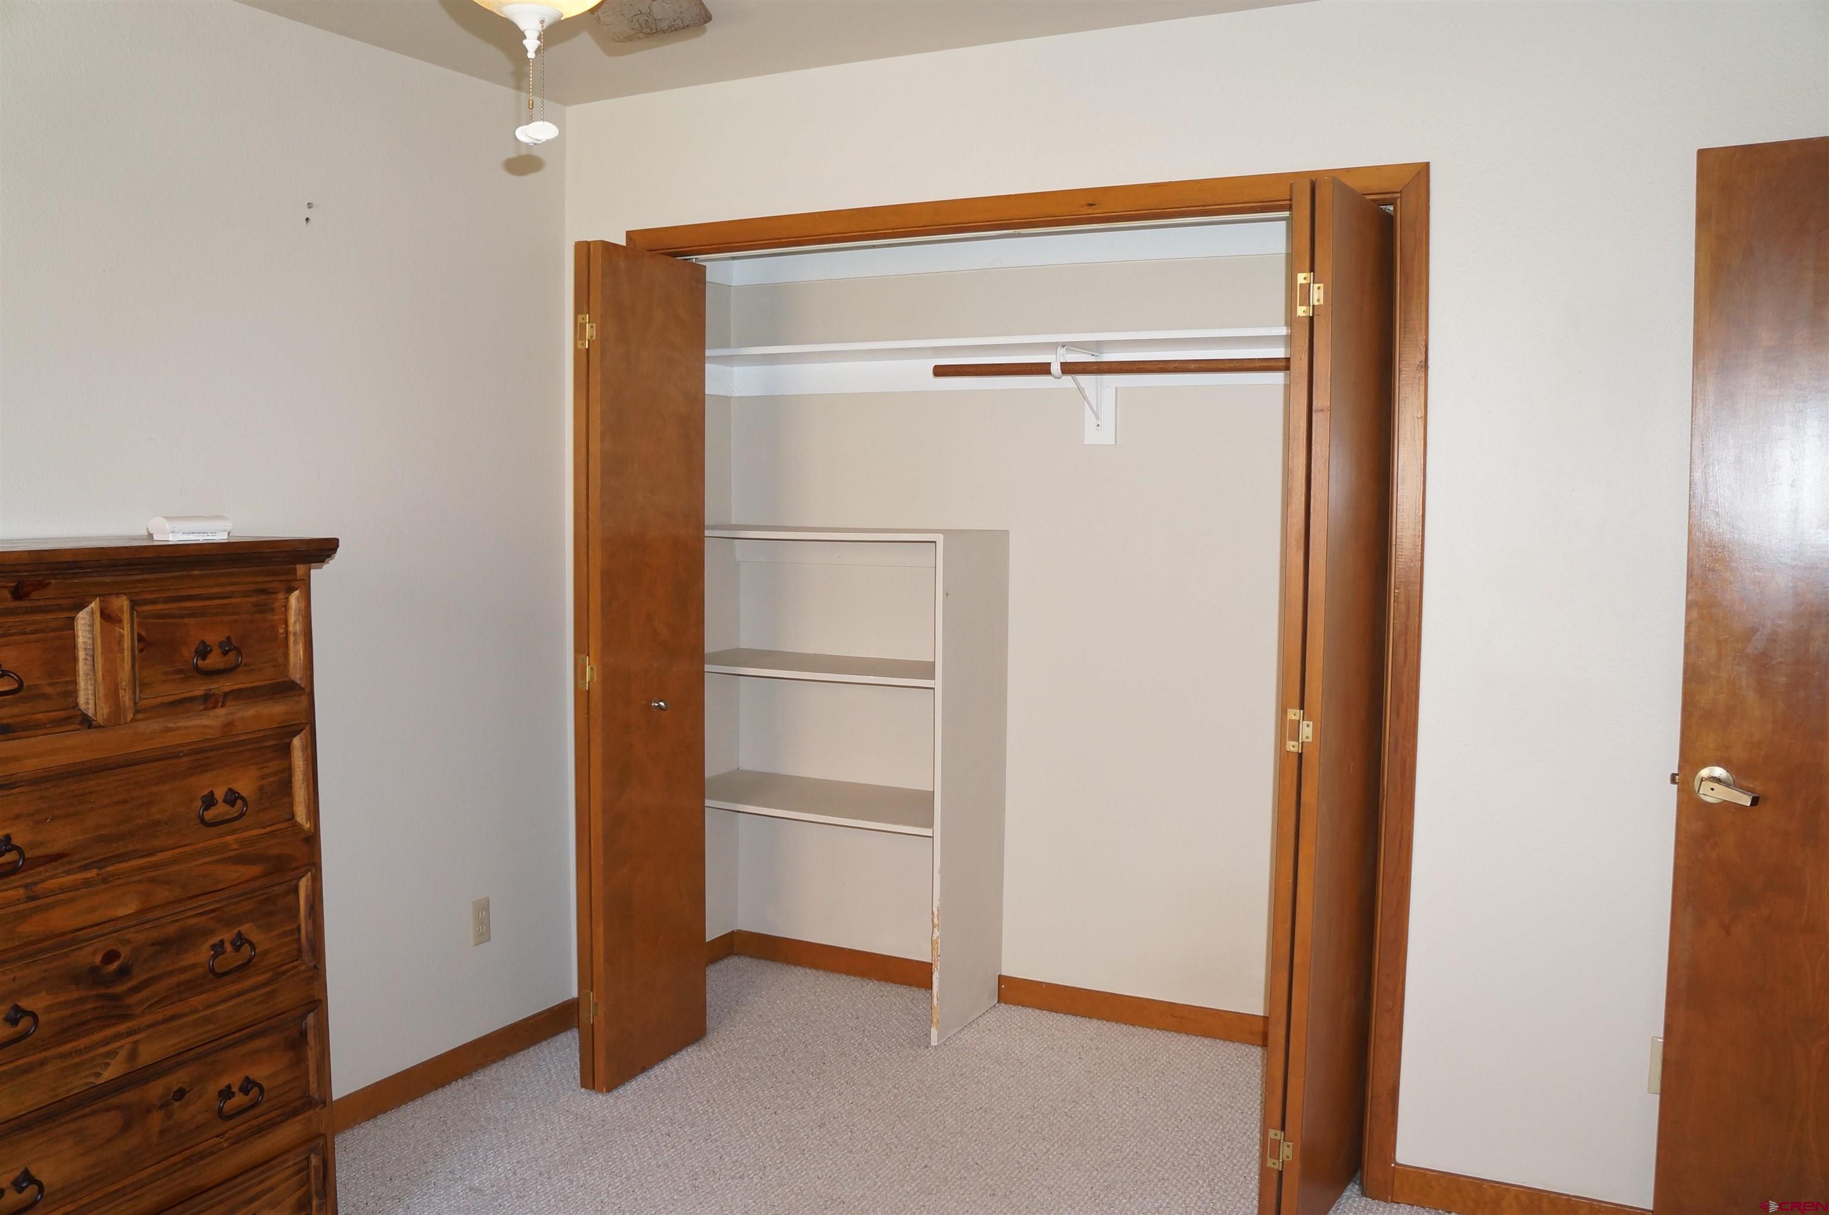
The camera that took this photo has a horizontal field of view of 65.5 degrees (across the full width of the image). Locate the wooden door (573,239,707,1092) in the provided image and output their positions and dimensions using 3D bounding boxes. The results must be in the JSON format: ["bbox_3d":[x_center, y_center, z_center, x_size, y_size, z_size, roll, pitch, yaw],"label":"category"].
[{"bbox_3d":[-0.659,0.148,3.533,0.073,2.007,0.430,3,5,27],"label":"wooden door"}]

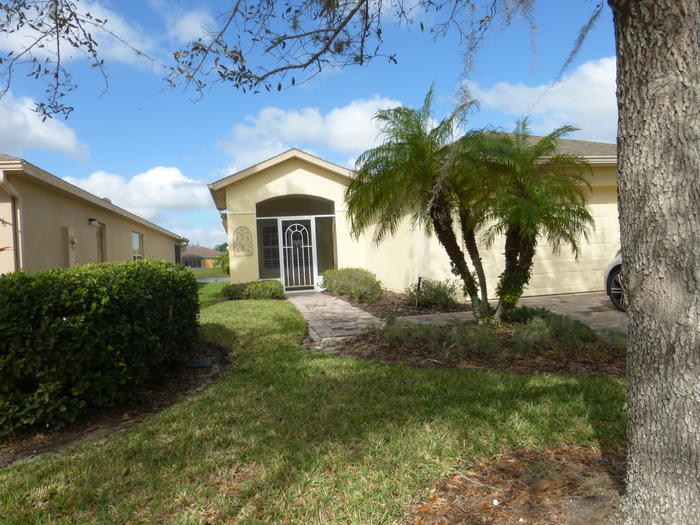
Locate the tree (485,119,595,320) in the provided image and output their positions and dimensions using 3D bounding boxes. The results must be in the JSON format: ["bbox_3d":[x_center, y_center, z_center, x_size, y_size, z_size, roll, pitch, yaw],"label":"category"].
[{"bbox_3d":[2.801,-0.642,7.250,1.750,2.980,1.700,-3,0,-12],"label":"tree"}]

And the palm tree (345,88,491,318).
[{"bbox_3d":[1.016,-0.875,7.200,2.250,3.400,2.100,-3,0,-12],"label":"palm tree"}]

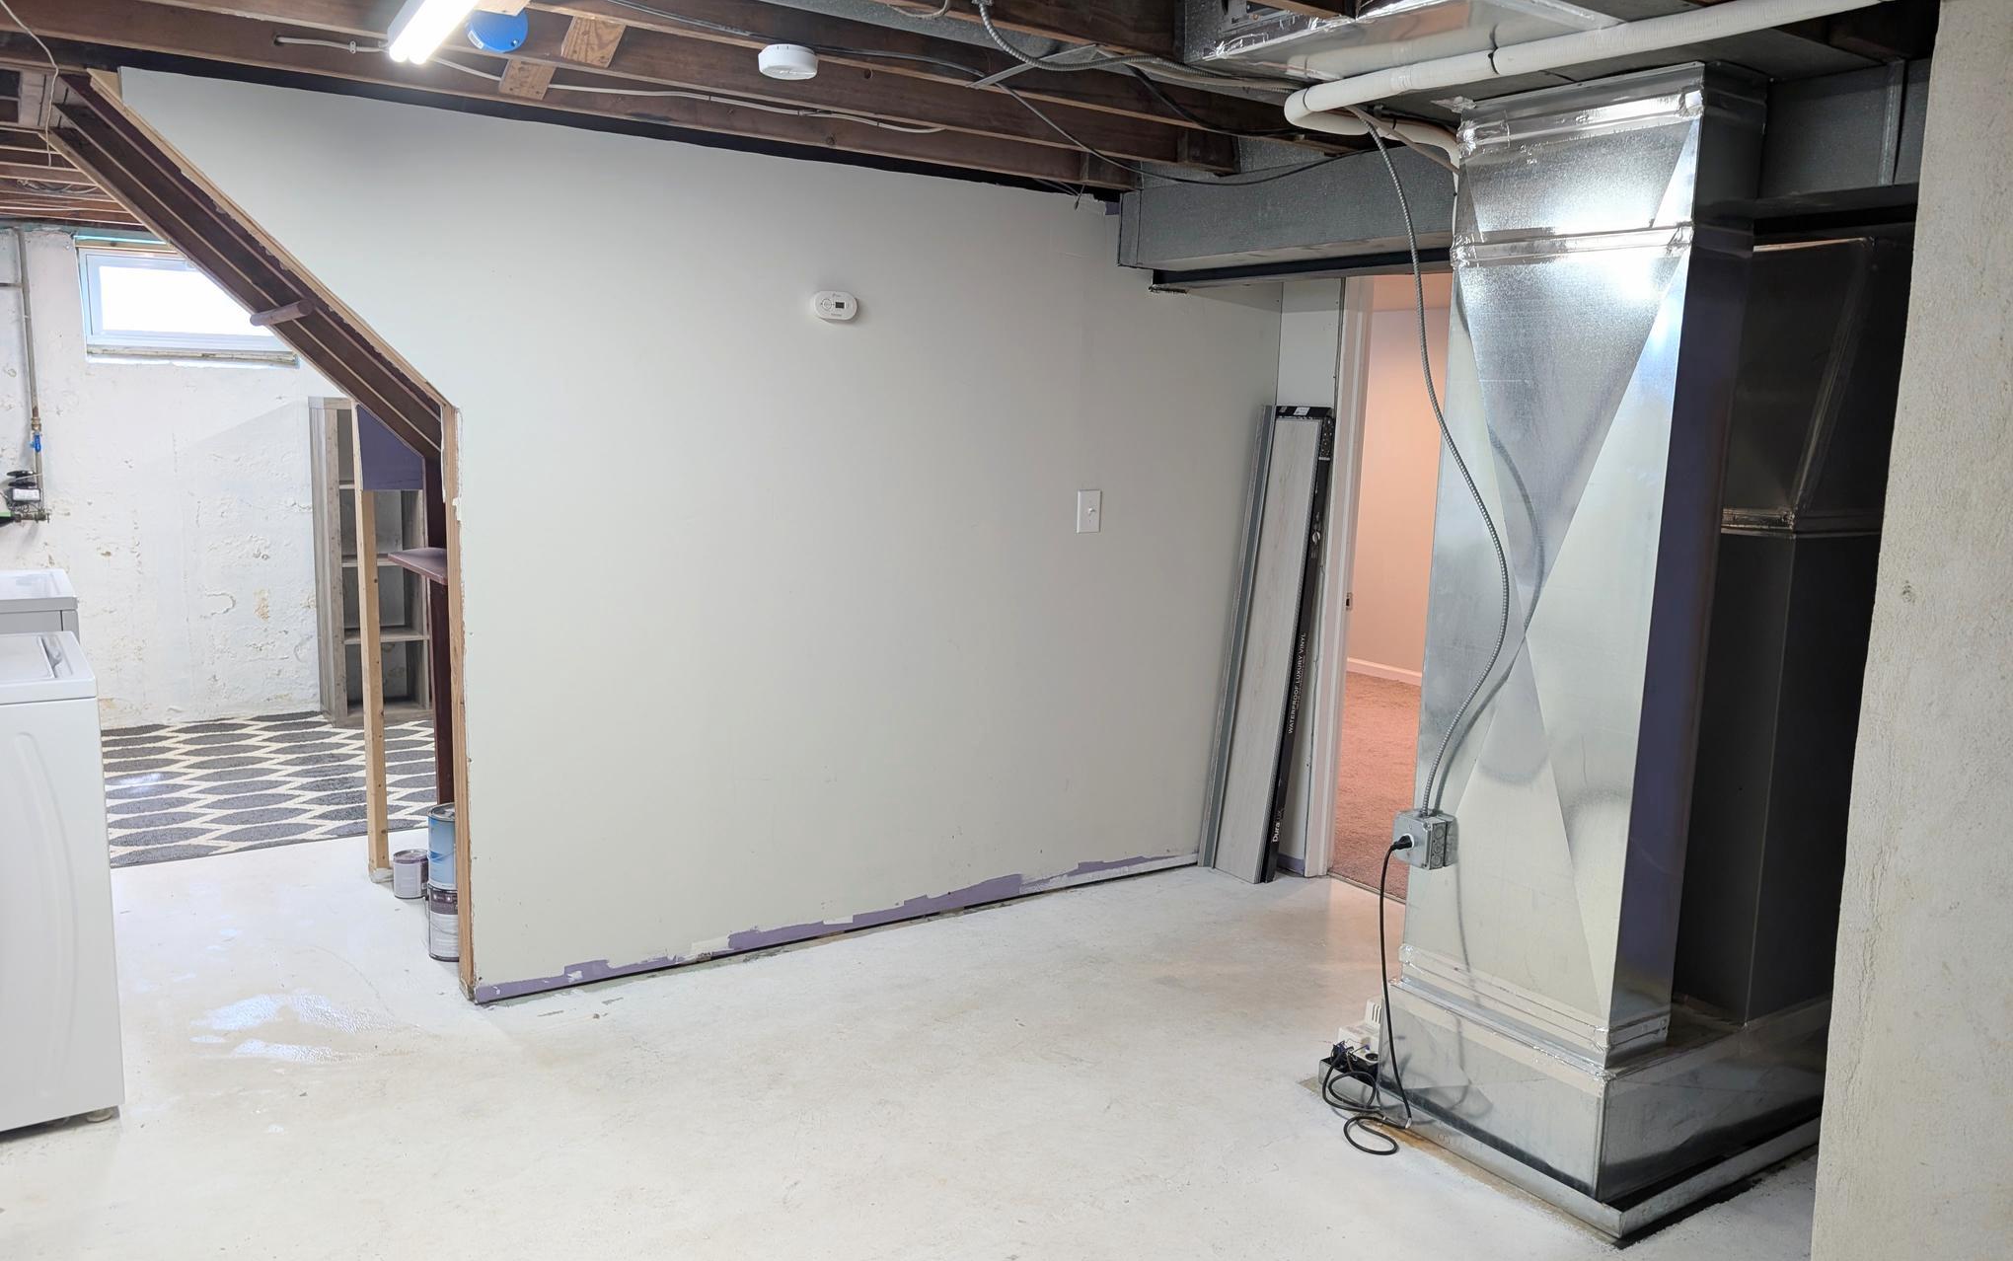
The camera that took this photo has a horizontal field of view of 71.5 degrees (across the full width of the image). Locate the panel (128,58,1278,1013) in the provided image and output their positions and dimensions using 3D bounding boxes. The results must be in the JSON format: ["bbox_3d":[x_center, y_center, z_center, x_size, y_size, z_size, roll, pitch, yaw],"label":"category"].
[{"bbox_3d":[-0.484,-0.182,3.863,3.212,2.134,0.030,-4,10,-32],"label":"panel"}]

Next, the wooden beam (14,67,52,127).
[{"bbox_3d":[-2.263,-1.312,3.245,0.081,0.171,0.812,-5,11,-36],"label":"wooden beam"}]

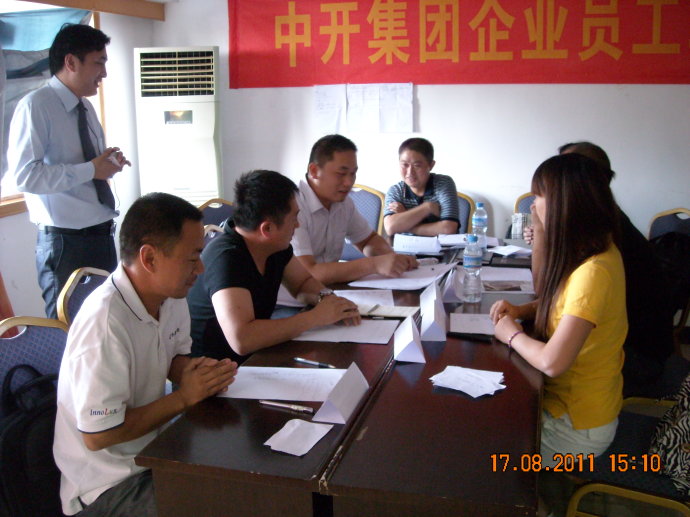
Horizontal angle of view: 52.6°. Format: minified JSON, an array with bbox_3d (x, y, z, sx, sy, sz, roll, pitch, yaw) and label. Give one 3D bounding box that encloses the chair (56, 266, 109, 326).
[{"bbox_3d":[-0.594,0.484,2.374,0.530,0.930,0.440,2,14,11],"label":"chair"}]

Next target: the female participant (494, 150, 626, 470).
[{"bbox_3d":[0.553,0.312,2.217,0.620,1.288,0.460,3,13,14],"label":"female participant"}]

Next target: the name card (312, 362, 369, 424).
[{"bbox_3d":[-0.006,0.320,1.691,0.079,0.064,0.210,4,15,17],"label":"name card"}]

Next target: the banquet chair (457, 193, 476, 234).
[{"bbox_3d":[0.504,0.121,3.845,0.440,0.930,0.560,2,13,10],"label":"banquet chair"}]

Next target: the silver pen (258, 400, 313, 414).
[{"bbox_3d":[-0.141,0.354,1.671,0.142,0.012,0.012,4,15,20],"label":"silver pen"}]

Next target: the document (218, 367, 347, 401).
[{"bbox_3d":[-0.154,0.320,1.803,0.300,0.006,0.212,0,13,9],"label":"document"}]

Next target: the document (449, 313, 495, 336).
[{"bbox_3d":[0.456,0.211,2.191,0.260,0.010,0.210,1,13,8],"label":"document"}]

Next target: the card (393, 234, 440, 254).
[{"bbox_3d":[0.341,-0.070,3.424,0.230,0.035,0.290,-1,12,0],"label":"card"}]

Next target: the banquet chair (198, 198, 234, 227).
[{"bbox_3d":[-0.468,0.164,3.678,0.560,0.930,0.440,8,16,33],"label":"banquet chair"}]

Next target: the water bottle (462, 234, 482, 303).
[{"bbox_3d":[0.458,0.035,2.491,0.066,0.235,0.066,-1,12,0],"label":"water bottle"}]

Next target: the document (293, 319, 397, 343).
[{"bbox_3d":[0.002,0.220,2.179,0.300,0.008,0.215,1,13,8],"label":"document"}]

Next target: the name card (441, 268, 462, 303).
[{"bbox_3d":[0.404,0.100,2.552,0.076,0.064,0.220,2,14,12],"label":"name card"}]

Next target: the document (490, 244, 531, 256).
[{"bbox_3d":[0.771,-0.034,3.189,0.260,0.025,0.220,3,14,16],"label":"document"}]

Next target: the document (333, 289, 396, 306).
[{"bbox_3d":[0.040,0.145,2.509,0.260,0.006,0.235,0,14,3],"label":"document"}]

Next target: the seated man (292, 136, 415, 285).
[{"bbox_3d":[-0.021,0.151,2.896,0.680,1.310,0.540,6,16,27],"label":"seated man"}]

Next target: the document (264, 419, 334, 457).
[{"bbox_3d":[-0.106,0.386,1.543,0.102,0.010,0.147,6,16,26],"label":"document"}]

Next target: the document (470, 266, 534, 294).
[{"bbox_3d":[0.609,0.080,2.796,0.275,0.008,0.400,2,13,16],"label":"document"}]

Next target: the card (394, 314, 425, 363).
[{"bbox_3d":[0.193,0.232,2.028,0.092,0.064,0.217,0,13,7],"label":"card"}]

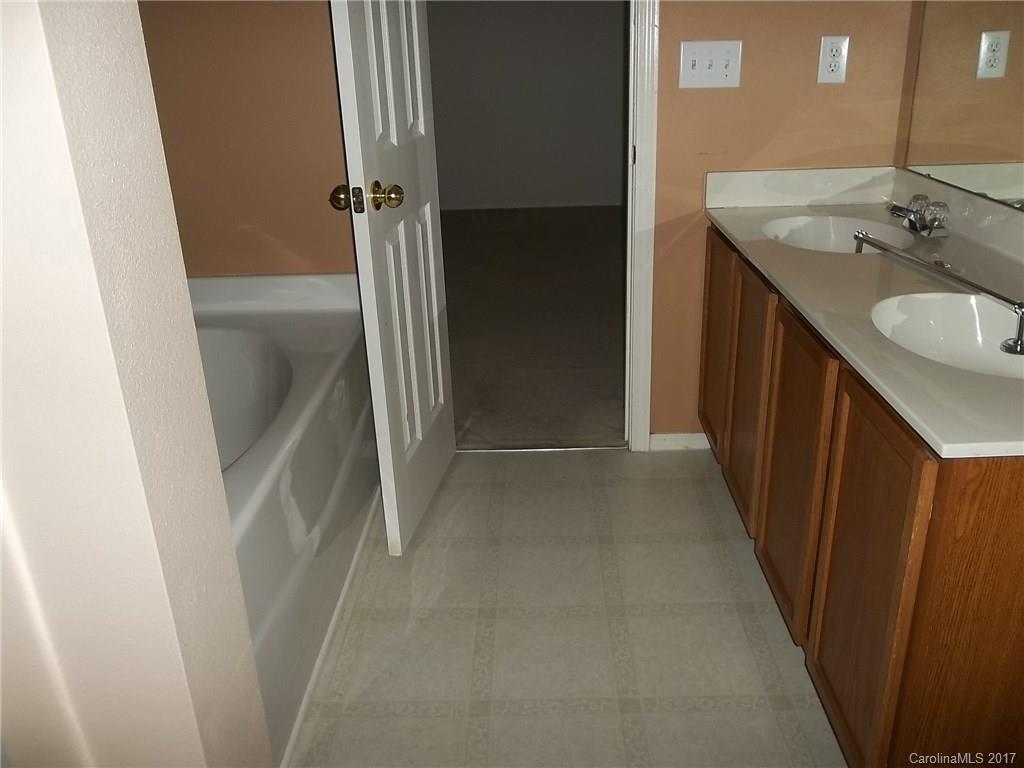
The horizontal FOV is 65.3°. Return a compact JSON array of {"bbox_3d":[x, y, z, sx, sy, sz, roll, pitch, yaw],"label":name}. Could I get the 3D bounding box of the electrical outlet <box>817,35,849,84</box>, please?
[{"bbox_3d":[0.870,-0.875,2.159,0.072,0.116,0.008,-1,23,2],"label":"electrical outlet"}]

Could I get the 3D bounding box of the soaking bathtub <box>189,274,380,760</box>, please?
[{"bbox_3d":[-0.957,0.258,1.873,1.040,0.623,1.500,-1,23,2],"label":"soaking bathtub"}]

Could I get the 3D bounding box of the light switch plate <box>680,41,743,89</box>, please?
[{"bbox_3d":[0.540,-0.867,2.169,0.162,0.117,0.008,-1,23,2],"label":"light switch plate"}]

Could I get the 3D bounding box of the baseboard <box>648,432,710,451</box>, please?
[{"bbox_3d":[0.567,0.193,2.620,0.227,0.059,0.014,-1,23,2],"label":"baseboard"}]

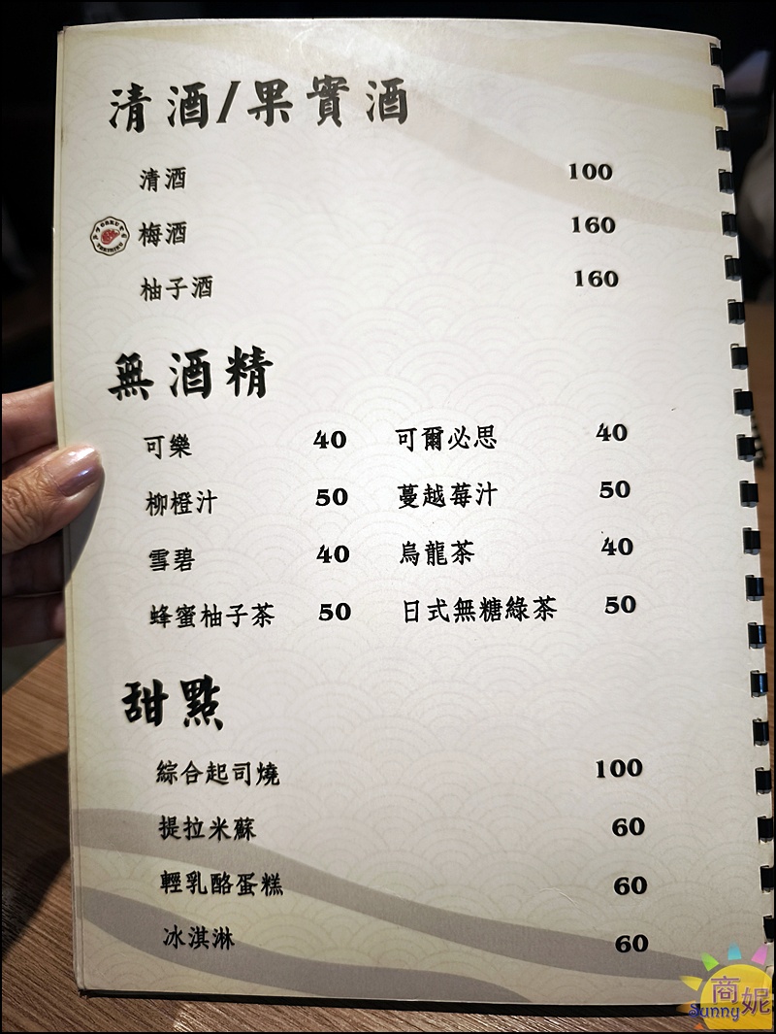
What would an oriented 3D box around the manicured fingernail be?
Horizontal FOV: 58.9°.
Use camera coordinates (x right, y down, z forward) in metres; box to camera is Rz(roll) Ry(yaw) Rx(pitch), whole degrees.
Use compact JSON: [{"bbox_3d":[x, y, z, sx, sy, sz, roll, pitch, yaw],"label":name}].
[{"bbox_3d":[-0.092,-0.013,0.201,0.015,0.004,0.013,-31,82,-12],"label":"manicured fingernail"}]

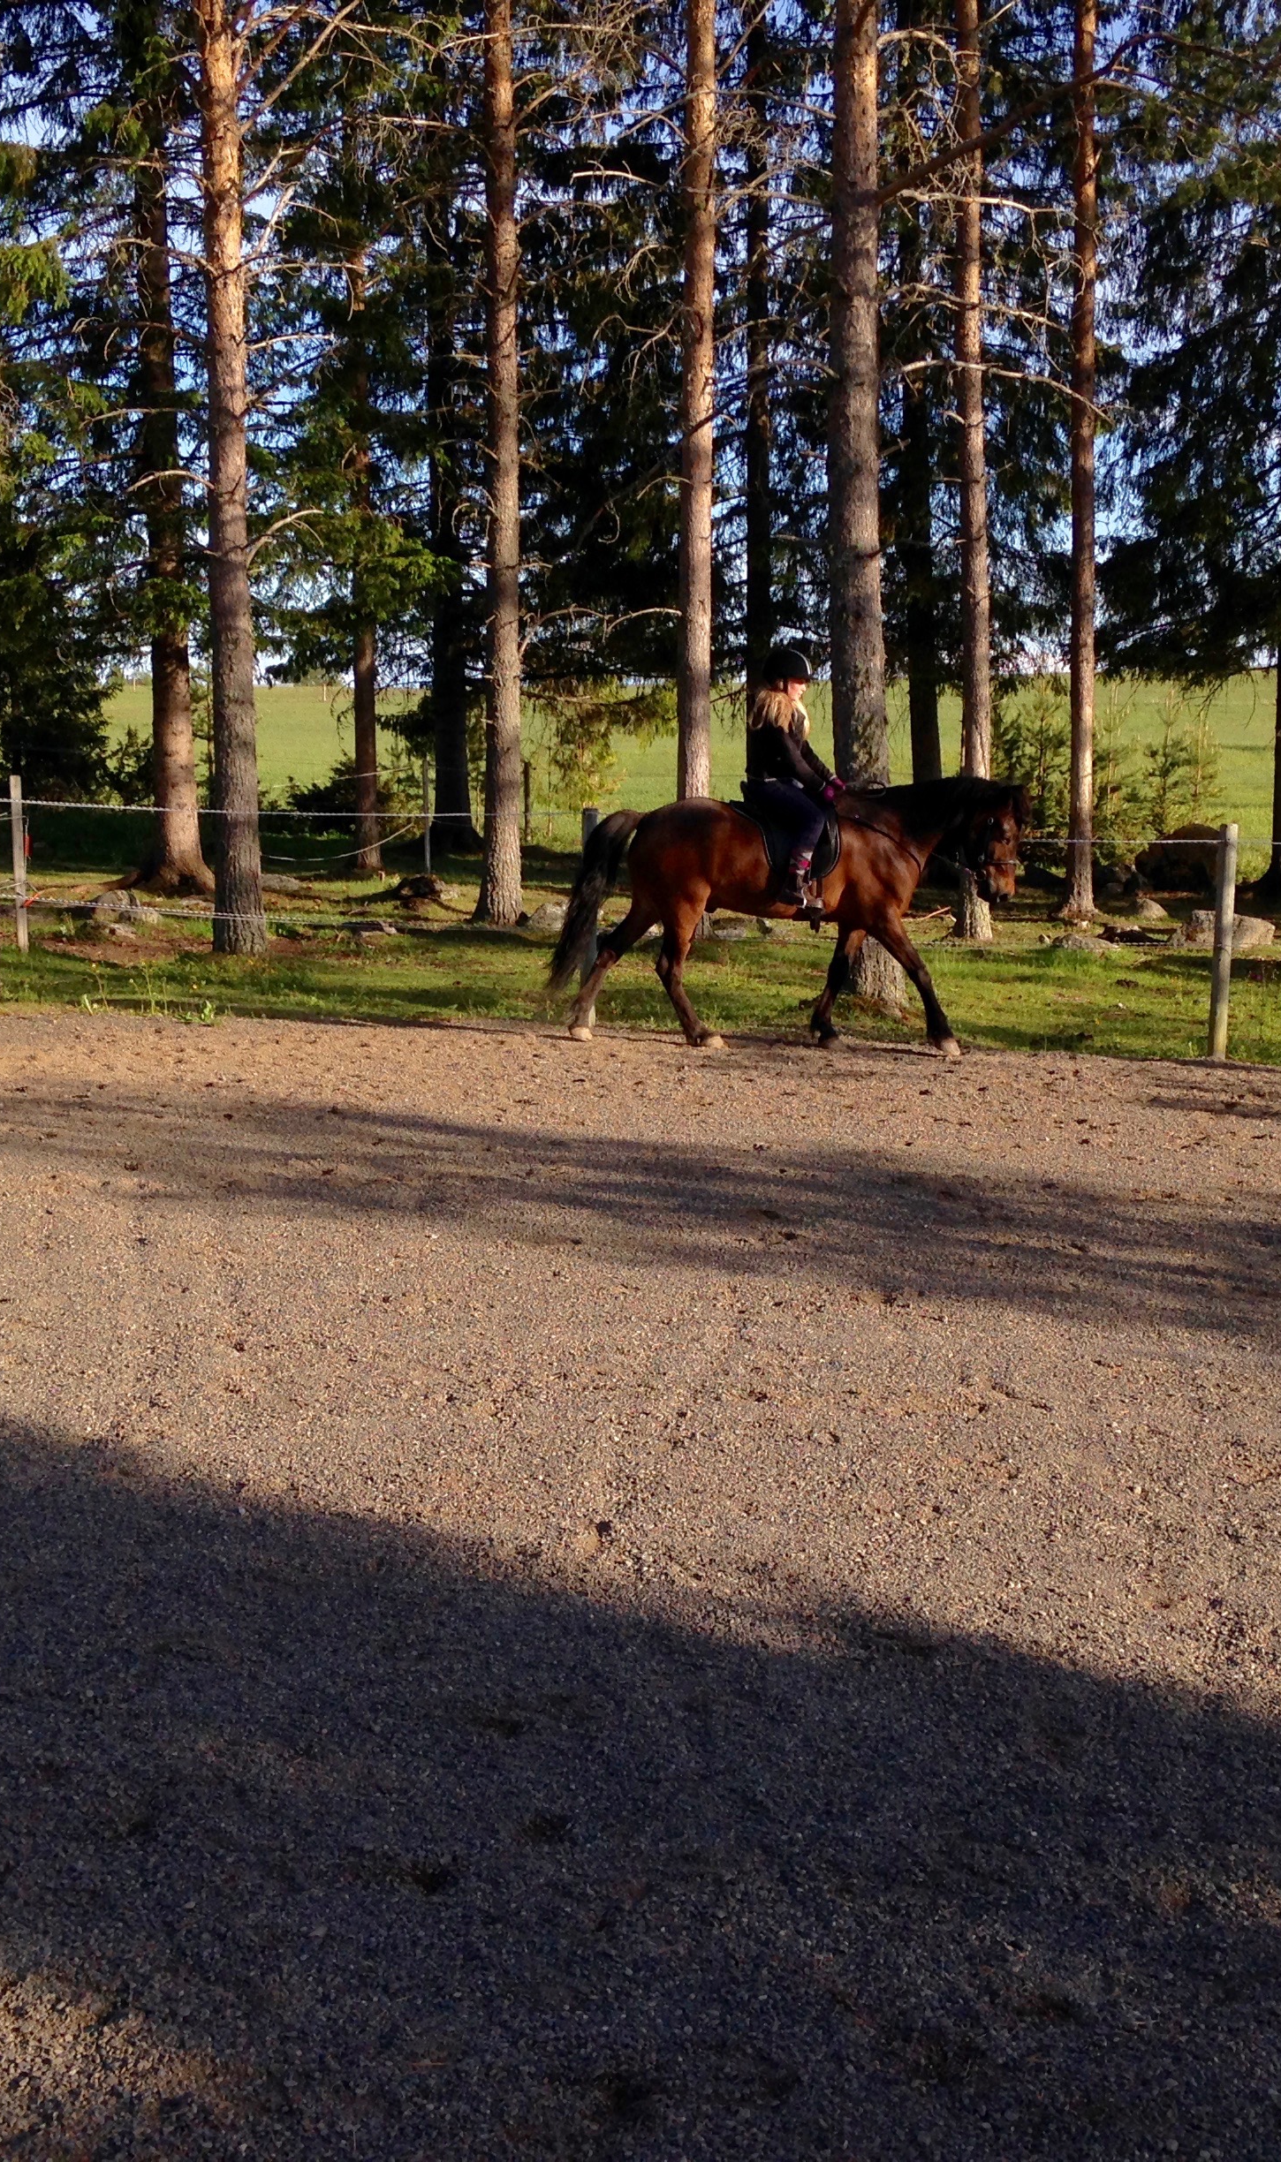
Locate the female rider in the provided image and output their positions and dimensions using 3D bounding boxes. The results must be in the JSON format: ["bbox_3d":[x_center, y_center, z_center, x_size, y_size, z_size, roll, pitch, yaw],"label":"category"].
[{"bbox_3d":[0.826,-1.664,15.270,0.520,1.470,0.520,2,7,17],"label":"female rider"}]

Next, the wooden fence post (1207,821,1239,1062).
[{"bbox_3d":[3.169,-0.748,14.900,0.092,1.282,0.092,3,7,27],"label":"wooden fence post"}]

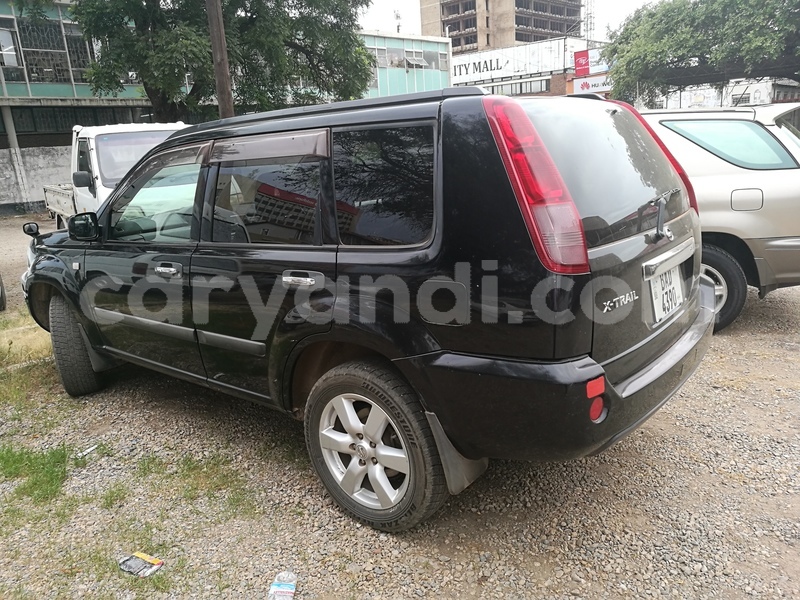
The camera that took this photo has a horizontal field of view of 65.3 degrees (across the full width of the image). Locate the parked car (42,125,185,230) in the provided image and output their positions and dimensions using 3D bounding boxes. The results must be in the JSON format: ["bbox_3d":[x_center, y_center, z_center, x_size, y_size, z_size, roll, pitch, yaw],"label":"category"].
[{"bbox_3d":[-4.190,-1.630,9.720,1.750,2.000,4.800,-13,16,-34],"label":"parked car"}]

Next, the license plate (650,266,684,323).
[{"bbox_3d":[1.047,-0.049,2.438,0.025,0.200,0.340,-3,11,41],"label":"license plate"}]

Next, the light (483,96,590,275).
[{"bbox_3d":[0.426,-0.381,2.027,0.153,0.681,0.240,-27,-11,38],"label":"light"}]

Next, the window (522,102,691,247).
[{"bbox_3d":[0.837,-0.539,2.384,0.090,0.570,1.150,-35,-10,40],"label":"window"}]

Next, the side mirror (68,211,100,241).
[{"bbox_3d":[-1.629,-0.371,3.209,0.090,0.145,0.165,3,15,27],"label":"side mirror"}]

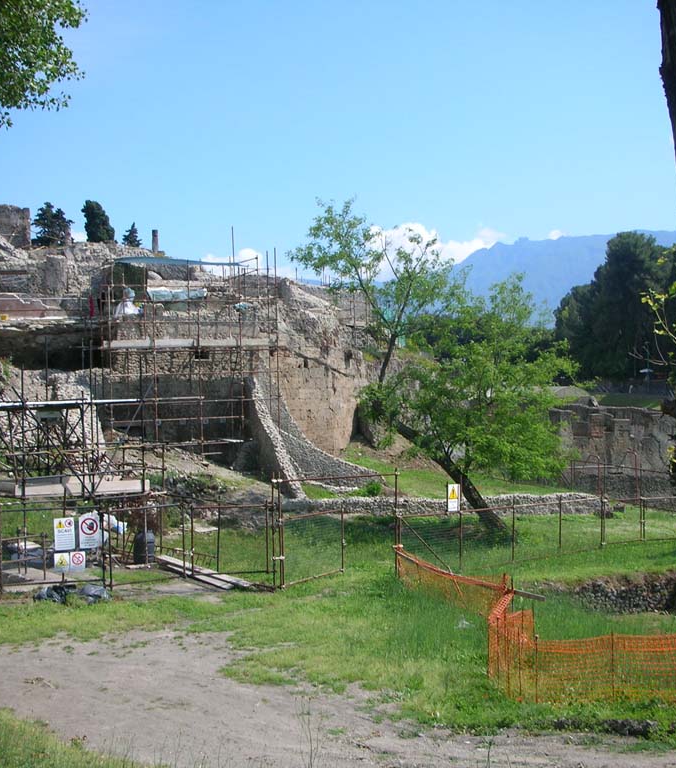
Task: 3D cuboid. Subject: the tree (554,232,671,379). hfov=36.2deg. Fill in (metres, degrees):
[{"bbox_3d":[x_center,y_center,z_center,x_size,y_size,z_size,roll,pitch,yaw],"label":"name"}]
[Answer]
[{"bbox_3d":[30.710,-8.386,115.000,13.772,16.882,13.000,-1,1,0],"label":"tree"}]

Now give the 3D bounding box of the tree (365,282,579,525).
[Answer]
[{"bbox_3d":[4.863,0.716,38.000,7.634,9.175,7.300,-1,1,0],"label":"tree"}]

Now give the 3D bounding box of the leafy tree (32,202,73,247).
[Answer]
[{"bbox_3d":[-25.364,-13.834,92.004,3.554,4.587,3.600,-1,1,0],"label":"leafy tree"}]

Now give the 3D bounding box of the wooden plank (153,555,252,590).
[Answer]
[{"bbox_3d":[-3.333,4.566,25.300,0.270,0.060,4.244,-2,1,-37],"label":"wooden plank"}]

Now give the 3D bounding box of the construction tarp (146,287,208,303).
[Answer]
[{"bbox_3d":[-6.867,-3.829,44.300,2.635,0.680,0.800,-1,1,-3],"label":"construction tarp"}]

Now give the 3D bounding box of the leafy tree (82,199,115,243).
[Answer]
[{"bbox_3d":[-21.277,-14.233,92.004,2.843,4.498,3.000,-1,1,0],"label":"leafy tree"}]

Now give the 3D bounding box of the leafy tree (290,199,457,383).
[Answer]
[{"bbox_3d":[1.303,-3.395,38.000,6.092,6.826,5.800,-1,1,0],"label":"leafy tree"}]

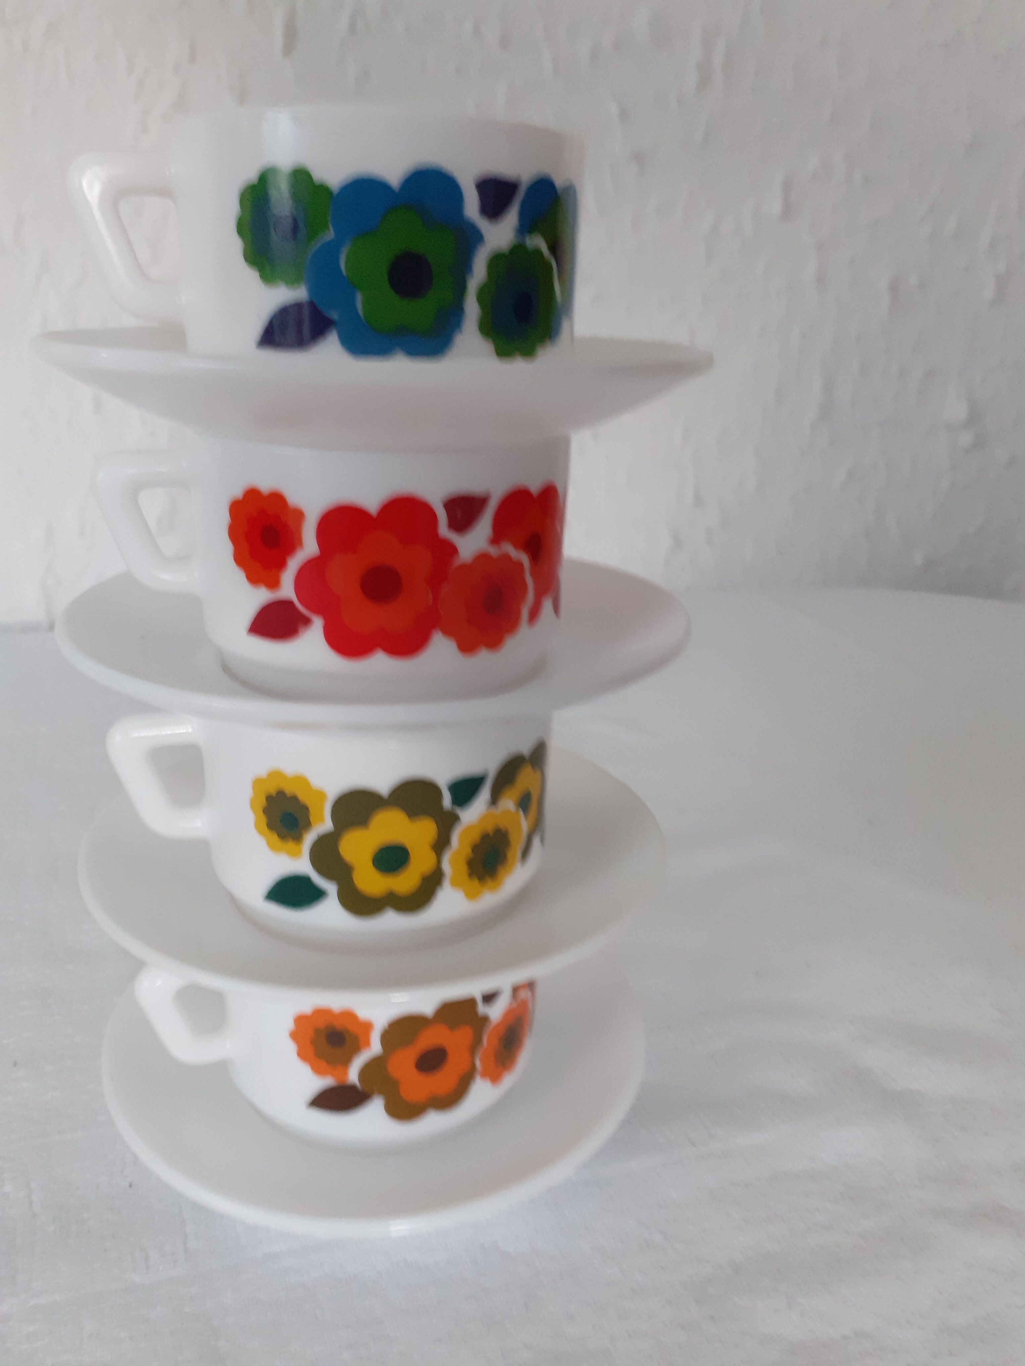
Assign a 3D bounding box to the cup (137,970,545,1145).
[{"bbox_3d":[-0.043,0.078,0.274,0.102,0.053,0.081,-9,23,-26],"label":"cup"}]

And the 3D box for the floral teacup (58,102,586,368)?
[{"bbox_3d":[-0.038,-0.084,0.220,0.102,0.053,0.081,1,21,-3],"label":"floral teacup"}]

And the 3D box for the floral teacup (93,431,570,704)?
[{"bbox_3d":[-0.040,-0.030,0.242,0.102,0.053,0.081,-1,21,-8],"label":"floral teacup"}]

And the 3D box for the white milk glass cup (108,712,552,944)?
[{"bbox_3d":[-0.043,0.023,0.259,0.102,0.053,0.081,-5,22,-18],"label":"white milk glass cup"}]

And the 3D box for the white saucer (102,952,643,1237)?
[{"bbox_3d":[-0.034,0.097,0.286,0.140,0.020,0.140,2,21,-1],"label":"white saucer"}]

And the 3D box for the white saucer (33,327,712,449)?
[{"bbox_3d":[-0.029,-0.064,0.229,0.140,0.020,0.140,2,21,-1],"label":"white saucer"}]

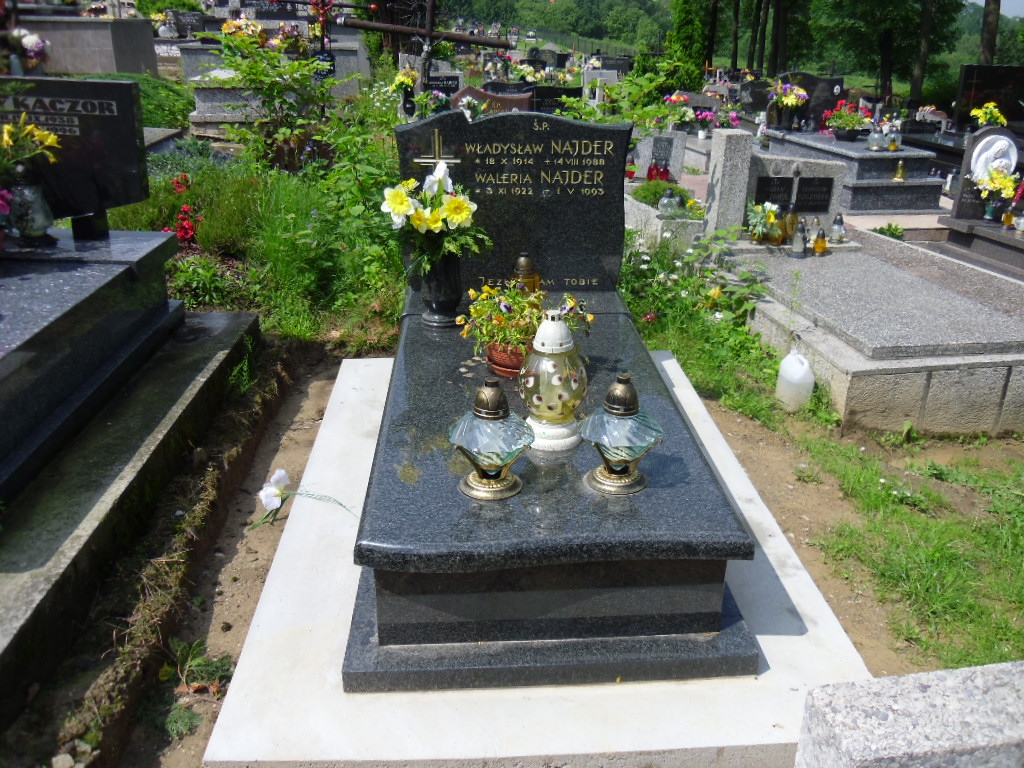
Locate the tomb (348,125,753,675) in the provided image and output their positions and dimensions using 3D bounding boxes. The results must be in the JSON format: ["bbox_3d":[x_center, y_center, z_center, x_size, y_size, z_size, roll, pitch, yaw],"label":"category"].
[{"bbox_3d":[0.047,-0.193,2.900,0.980,1.137,2.087,-1,22,-3],"label":"tomb"}]

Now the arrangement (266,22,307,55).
[{"bbox_3d":[-2.277,-3.494,9.300,0.413,0.331,0.331,-5,22,-12],"label":"arrangement"}]

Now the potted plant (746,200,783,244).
[{"bbox_3d":[1.575,-1.017,5.720,0.210,0.245,0.200,-3,21,-7],"label":"potted plant"}]

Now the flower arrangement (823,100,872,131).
[{"bbox_3d":[3.348,-2.679,9.150,0.484,0.270,0.411,7,23,18],"label":"flower arrangement"}]

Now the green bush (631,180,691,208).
[{"bbox_3d":[1.231,-1.566,7.600,0.470,0.240,0.430,-3,21,-7],"label":"green bush"}]

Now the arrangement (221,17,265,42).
[{"bbox_3d":[-2.733,-3.595,9.300,0.433,0.254,0.346,-6,22,-14],"label":"arrangement"}]

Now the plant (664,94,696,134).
[{"bbox_3d":[2.228,-3.605,12.200,0.440,0.510,0.400,-3,21,-7],"label":"plant"}]

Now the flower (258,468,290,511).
[{"bbox_3d":[-0.787,0.349,3.038,0.090,0.095,0.100,-6,23,-15],"label":"flower"}]

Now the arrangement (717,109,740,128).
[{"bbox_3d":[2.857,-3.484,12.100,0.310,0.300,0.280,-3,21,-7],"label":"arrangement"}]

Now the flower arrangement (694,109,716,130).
[{"bbox_3d":[2.406,-3.288,11.400,0.265,0.253,0.239,4,22,11],"label":"flower arrangement"}]

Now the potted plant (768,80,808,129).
[{"bbox_3d":[3.106,-3.134,10.300,0.430,0.520,0.380,-3,21,-7],"label":"potted plant"}]

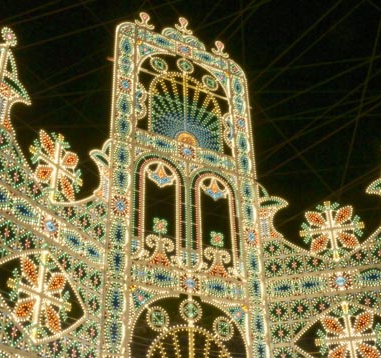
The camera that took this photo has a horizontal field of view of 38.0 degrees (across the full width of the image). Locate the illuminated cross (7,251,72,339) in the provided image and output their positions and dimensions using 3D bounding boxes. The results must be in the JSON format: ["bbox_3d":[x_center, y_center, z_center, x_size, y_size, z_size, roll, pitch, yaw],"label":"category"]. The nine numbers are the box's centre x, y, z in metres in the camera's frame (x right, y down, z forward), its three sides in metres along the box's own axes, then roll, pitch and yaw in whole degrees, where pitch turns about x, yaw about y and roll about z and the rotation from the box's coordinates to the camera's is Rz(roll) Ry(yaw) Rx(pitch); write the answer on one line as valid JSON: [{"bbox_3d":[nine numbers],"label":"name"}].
[{"bbox_3d":[-3.462,2.692,12.882,0.150,2.180,2.040,-17,-35,24],"label":"illuminated cross"}]

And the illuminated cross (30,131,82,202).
[{"bbox_3d":[-3.537,-0.327,14.742,0.150,2.110,2.040,-17,-35,24],"label":"illuminated cross"}]

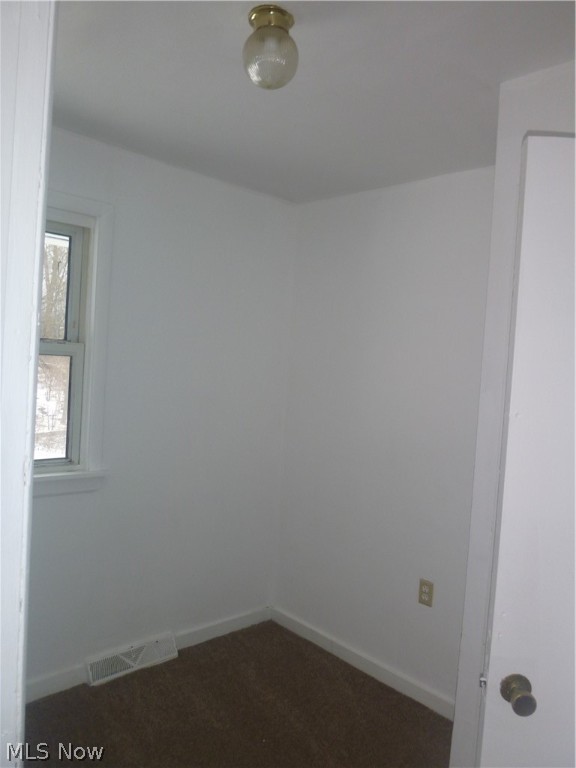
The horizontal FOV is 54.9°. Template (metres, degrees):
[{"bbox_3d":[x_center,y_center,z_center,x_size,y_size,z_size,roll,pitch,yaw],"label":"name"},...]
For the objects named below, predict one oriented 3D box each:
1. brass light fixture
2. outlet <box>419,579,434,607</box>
[{"bbox_3d":[-0.049,-0.881,1.480,0.150,0.178,0.150,4,3,0],"label":"brass light fixture"},{"bbox_3d":[0.645,0.979,2.595,0.071,0.115,0.010,6,4,44],"label":"outlet"}]

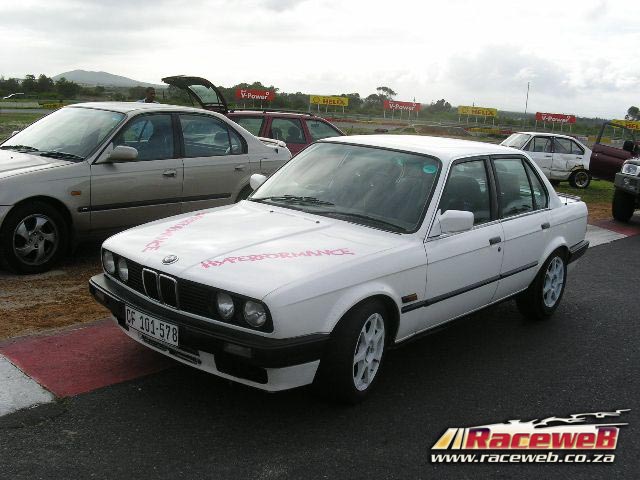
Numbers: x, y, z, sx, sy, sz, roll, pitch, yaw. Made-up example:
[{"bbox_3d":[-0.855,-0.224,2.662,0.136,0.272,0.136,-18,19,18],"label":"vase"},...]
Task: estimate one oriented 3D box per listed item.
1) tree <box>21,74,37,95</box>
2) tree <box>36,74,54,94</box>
[{"bbox_3d":[-49.786,-26.388,120.000,2.900,3.600,2.900,4,11,-1],"label":"tree"},{"bbox_3d":[-46.883,-26.473,120.000,3.200,3.600,3.100,4,11,-1],"label":"tree"}]

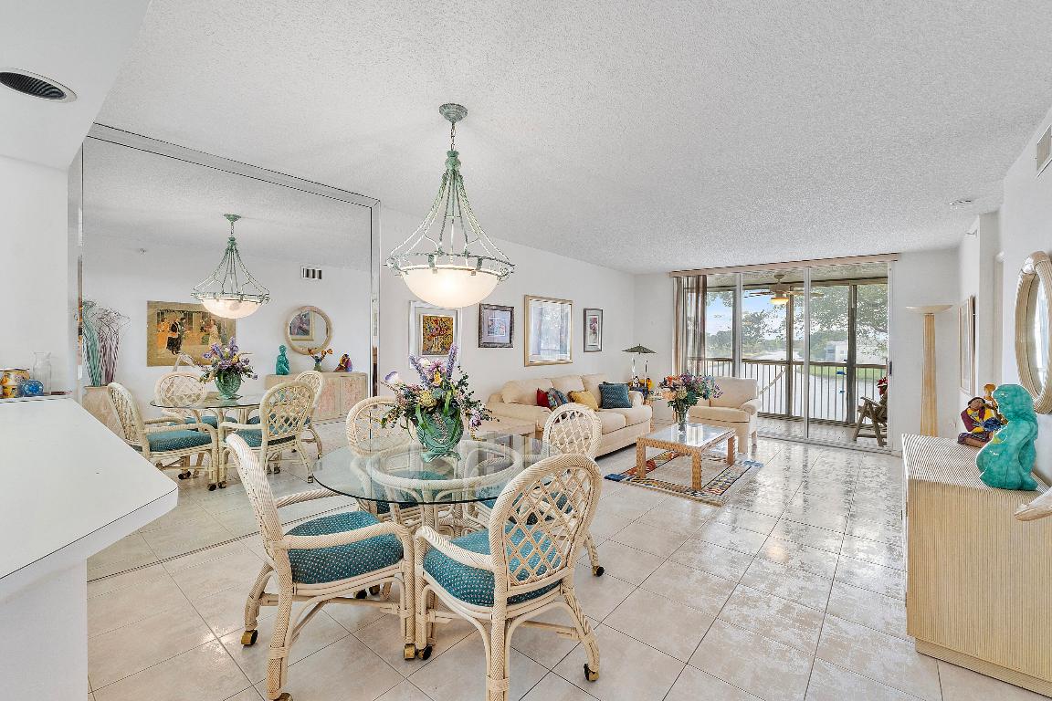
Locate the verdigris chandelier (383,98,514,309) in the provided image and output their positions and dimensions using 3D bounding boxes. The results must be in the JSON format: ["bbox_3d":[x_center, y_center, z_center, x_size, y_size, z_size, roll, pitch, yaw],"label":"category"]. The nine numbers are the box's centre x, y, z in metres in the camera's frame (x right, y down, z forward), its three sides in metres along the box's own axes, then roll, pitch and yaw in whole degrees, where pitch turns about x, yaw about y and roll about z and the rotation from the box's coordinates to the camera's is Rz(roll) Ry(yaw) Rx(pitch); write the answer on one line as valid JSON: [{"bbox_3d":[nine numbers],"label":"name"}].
[{"bbox_3d":[-0.360,-0.713,2.163,0.620,0.995,0.620,1,1,-11],"label":"verdigris chandelier"}]

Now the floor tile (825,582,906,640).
[{"bbox_3d":[1.765,1.306,2.194,0.400,0.012,0.400,2,1,40],"label":"floor tile"}]

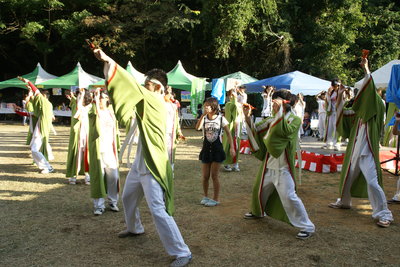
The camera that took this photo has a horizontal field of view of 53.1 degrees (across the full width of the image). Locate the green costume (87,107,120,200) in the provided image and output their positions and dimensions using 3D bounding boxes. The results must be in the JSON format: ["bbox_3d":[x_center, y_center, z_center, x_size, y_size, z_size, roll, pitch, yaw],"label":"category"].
[{"bbox_3d":[-1.176,0.214,4.954,0.430,1.200,0.380,1,6,8],"label":"green costume"}]

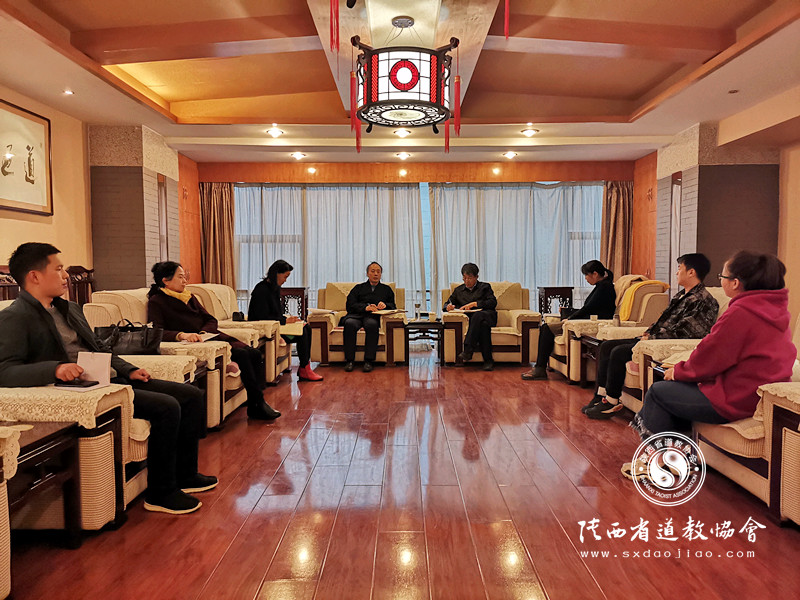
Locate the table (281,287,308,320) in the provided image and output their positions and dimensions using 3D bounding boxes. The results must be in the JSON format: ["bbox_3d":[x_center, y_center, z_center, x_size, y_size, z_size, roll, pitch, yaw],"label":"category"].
[{"bbox_3d":[-1.378,0.277,7.660,0.403,0.852,0.387,0,3,0],"label":"table"}]

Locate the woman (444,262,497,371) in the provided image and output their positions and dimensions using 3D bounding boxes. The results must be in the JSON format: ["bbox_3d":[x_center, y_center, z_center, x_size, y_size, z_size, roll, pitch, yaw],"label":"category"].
[{"bbox_3d":[0.812,0.155,6.810,0.600,1.165,0.950,1,3,12],"label":"woman"}]

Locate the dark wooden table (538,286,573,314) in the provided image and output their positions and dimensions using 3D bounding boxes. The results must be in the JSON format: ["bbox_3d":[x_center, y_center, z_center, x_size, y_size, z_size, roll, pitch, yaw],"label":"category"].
[{"bbox_3d":[1.955,0.267,7.597,0.360,0.860,0.360,0,3,1],"label":"dark wooden table"}]

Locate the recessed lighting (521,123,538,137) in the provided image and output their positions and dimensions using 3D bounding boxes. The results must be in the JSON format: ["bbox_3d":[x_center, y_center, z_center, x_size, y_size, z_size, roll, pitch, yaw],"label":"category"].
[{"bbox_3d":[1.422,-1.834,6.559,0.180,0.070,0.180,0,3,0],"label":"recessed lighting"}]

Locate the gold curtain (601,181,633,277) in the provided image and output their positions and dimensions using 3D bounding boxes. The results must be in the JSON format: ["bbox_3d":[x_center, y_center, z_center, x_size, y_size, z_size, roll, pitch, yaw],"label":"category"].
[{"bbox_3d":[2.811,-0.433,7.763,0.460,2.220,0.160,0,3,1],"label":"gold curtain"}]

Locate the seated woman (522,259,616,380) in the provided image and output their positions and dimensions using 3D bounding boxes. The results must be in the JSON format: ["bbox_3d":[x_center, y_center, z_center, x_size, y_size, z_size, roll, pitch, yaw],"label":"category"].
[{"bbox_3d":[1.685,0.193,5.943,0.950,1.180,0.560,0,3,3],"label":"seated woman"}]

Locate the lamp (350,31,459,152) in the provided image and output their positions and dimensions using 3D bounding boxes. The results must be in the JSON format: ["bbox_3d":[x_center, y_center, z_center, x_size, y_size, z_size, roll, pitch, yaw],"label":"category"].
[{"bbox_3d":[0.023,-1.365,4.021,0.685,0.608,0.707,0,3,0],"label":"lamp"}]

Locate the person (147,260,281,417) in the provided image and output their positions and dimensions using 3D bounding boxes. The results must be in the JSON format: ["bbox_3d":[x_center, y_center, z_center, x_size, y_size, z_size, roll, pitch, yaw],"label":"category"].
[{"bbox_3d":[-1.369,0.286,4.434,1.020,1.156,0.580,0,3,6],"label":"person"}]

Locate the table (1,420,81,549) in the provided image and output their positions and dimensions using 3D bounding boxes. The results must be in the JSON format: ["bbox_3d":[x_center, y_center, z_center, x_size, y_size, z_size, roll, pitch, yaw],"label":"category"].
[{"bbox_3d":[-1.562,0.749,2.164,0.613,0.495,0.453,0,3,0],"label":"table"}]

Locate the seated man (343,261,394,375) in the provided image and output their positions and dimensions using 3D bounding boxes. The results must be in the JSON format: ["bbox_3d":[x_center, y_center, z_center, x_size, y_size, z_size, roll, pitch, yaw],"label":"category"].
[{"bbox_3d":[-0.348,0.149,6.811,0.600,1.180,1.000,0,3,1],"label":"seated man"}]

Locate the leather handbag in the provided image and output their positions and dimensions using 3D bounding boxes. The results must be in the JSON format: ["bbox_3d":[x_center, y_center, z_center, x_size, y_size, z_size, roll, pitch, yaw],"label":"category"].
[{"bbox_3d":[-1.687,0.276,3.761,0.420,0.280,0.180,0,3,0],"label":"leather handbag"}]

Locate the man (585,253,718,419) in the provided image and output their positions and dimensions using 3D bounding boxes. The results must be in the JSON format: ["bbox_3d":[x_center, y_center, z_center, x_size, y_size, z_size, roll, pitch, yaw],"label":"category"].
[{"bbox_3d":[1.870,0.259,4.403,0.970,1.210,0.600,0,3,7],"label":"man"}]

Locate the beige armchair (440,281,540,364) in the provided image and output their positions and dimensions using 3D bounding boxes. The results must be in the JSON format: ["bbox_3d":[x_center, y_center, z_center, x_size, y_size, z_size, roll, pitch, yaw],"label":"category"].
[{"bbox_3d":[1.032,0.256,7.170,1.105,0.928,0.972,0,3,0],"label":"beige armchair"}]

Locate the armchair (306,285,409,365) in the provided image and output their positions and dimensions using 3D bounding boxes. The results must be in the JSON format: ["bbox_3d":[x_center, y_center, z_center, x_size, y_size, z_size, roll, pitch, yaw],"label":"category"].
[{"bbox_3d":[-0.479,0.255,7.168,1.090,0.930,0.960,0,3,1],"label":"armchair"}]

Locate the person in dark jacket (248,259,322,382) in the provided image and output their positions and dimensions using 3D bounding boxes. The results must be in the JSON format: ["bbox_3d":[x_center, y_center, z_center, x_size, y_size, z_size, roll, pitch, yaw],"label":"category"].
[{"bbox_3d":[-1.143,0.195,6.067,0.770,1.182,0.500,-1,3,-8],"label":"person in dark jacket"}]

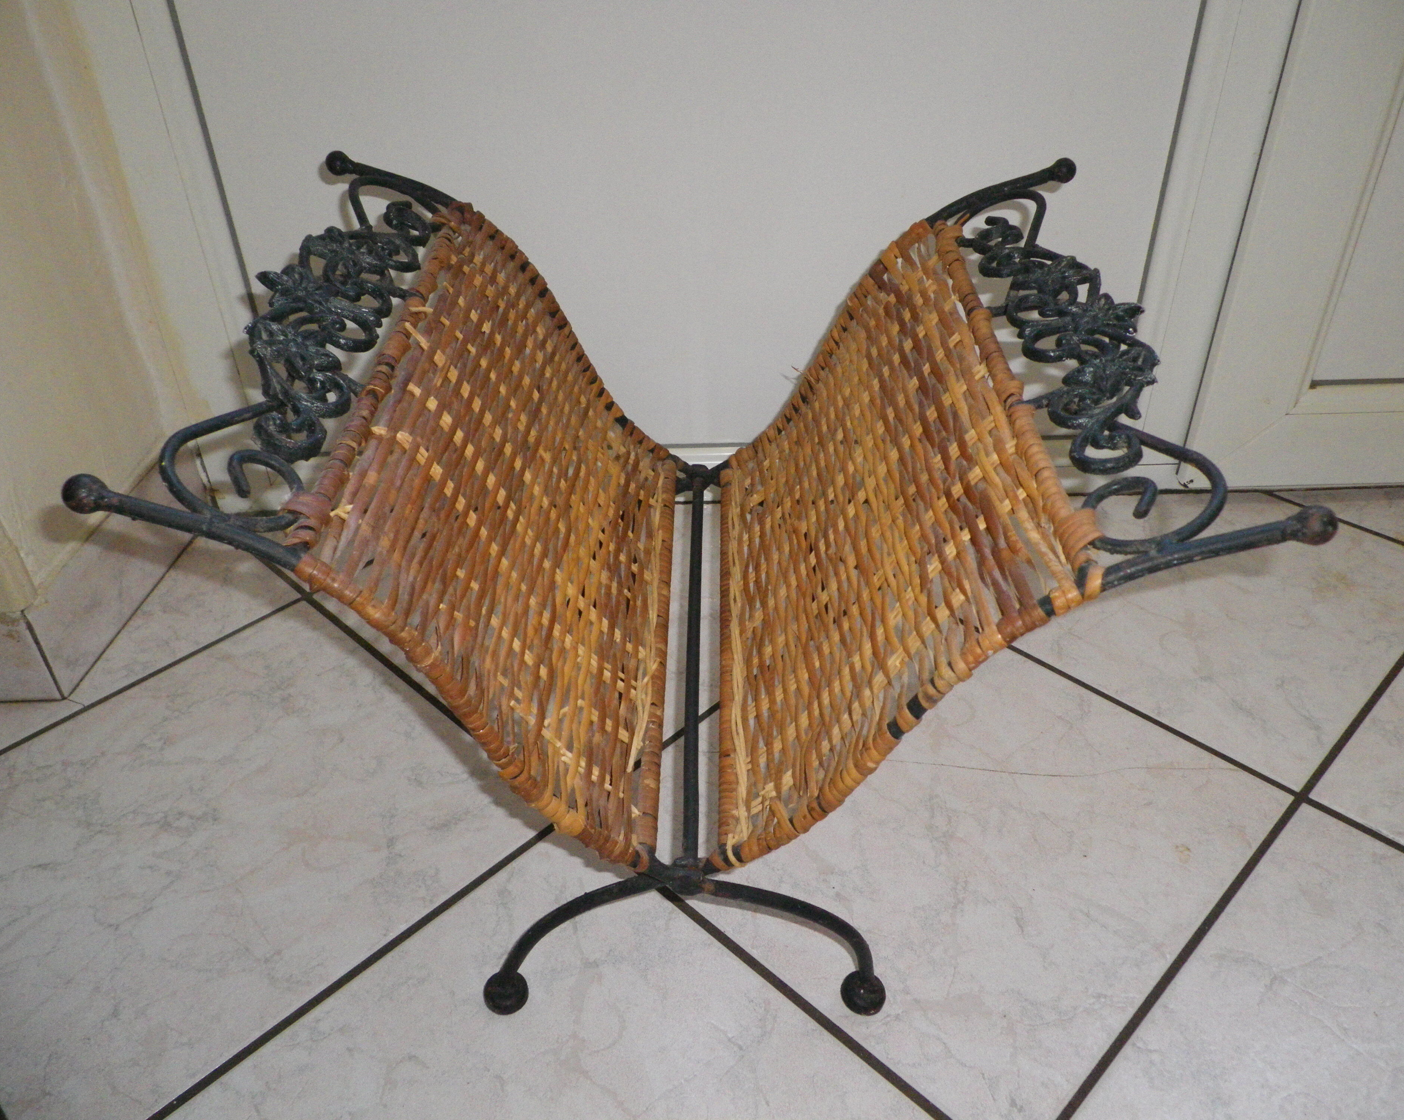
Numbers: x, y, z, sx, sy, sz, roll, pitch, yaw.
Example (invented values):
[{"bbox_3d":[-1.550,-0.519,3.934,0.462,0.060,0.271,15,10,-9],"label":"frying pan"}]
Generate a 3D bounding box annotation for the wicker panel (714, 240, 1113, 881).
[{"bbox_3d":[0.083,-0.032,0.692,0.036,0.238,0.384,31,31,-20],"label":"wicker panel"}]

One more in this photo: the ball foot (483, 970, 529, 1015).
[{"bbox_3d":[-0.107,0.237,0.663,0.025,0.025,0.025,-1,36,1],"label":"ball foot"}]

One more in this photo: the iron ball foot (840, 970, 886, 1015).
[{"bbox_3d":[0.088,0.236,0.658,0.025,0.025,0.025,-1,36,1],"label":"iron ball foot"}]

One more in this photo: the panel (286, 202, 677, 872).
[{"bbox_3d":[-0.093,-0.040,0.689,0.036,0.243,0.384,-27,31,20],"label":"panel"}]

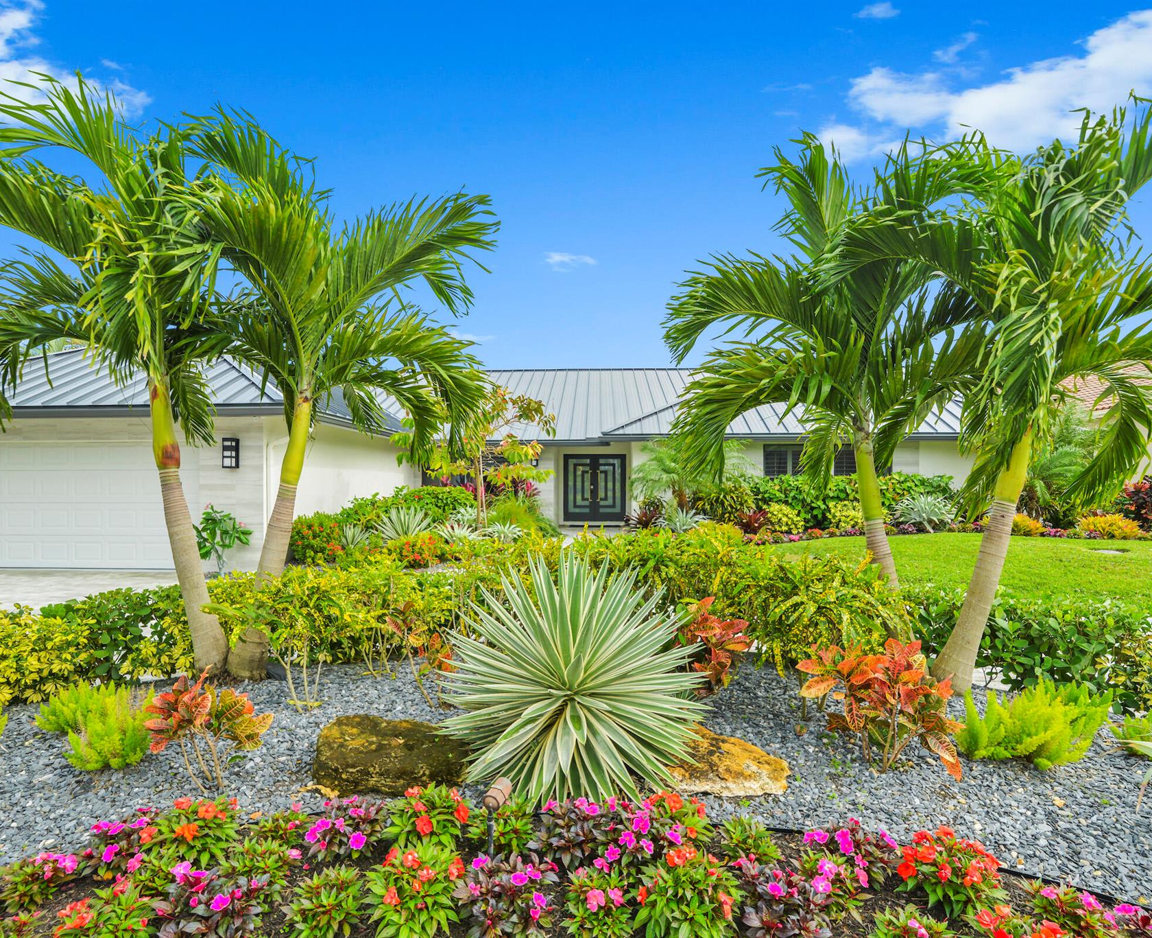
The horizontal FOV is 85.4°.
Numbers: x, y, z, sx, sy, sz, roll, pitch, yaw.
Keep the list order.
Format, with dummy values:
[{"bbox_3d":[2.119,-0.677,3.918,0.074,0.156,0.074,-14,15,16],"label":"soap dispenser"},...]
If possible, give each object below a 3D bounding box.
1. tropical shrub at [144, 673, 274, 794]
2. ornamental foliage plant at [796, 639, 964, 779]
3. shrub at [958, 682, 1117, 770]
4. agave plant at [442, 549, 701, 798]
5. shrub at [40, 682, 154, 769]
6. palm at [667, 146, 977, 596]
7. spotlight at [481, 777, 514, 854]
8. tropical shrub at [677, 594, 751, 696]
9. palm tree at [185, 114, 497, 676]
[{"bbox_3d":[-1.752,1.260,3.000,0.530,0.538,0.504,0,-1,-30],"label":"tropical shrub"},{"bbox_3d":[1.535,1.207,3.200,0.770,0.648,0.693,0,-1,26],"label":"ornamental foliage plant"},{"bbox_3d":[2.446,1.349,3.360,0.683,0.366,0.628,0,-1,36],"label":"shrub"},{"bbox_3d":[-0.010,0.970,3.020,1.253,1.118,1.216,0,-1,0],"label":"agave plant"},{"bbox_3d":[-2.556,1.342,3.330,0.486,0.381,0.534,0,-1,-38],"label":"shrub"},{"bbox_3d":[1.789,-0.455,4.750,2.202,4.002,2.092,0,-1,22],"label":"palm"},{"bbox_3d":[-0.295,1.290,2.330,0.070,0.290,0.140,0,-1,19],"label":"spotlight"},{"bbox_3d":[0.895,1.194,4.120,0.502,0.692,0.502,0,-1,12],"label":"tropical shrub"},{"bbox_3d":[-1.674,-0.527,4.700,2.158,4.145,2.050,0,-1,-21],"label":"palm tree"}]

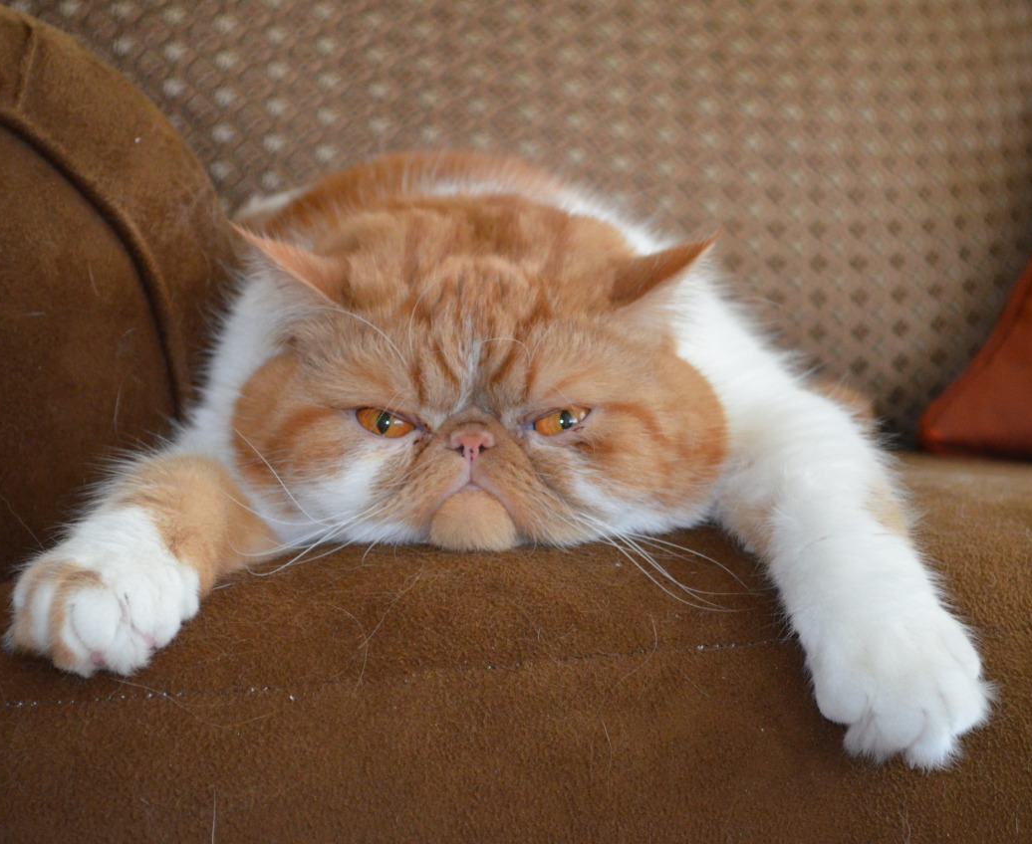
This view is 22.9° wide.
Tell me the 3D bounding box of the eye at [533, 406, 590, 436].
[{"bbox_3d":[0.014,0.000,0.765,0.017,0.009,0.010,-1,3,-6],"label":"eye"}]

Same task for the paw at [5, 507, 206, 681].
[{"bbox_3d":[-0.120,0.049,0.740,0.049,0.040,0.056,1,17,15],"label":"paw"}]

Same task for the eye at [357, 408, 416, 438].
[{"bbox_3d":[-0.039,0.000,0.765,0.018,0.009,0.010,1,3,6],"label":"eye"}]

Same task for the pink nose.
[{"bbox_3d":[-0.013,0.007,0.748,0.012,0.009,0.008,0,2,0],"label":"pink nose"}]

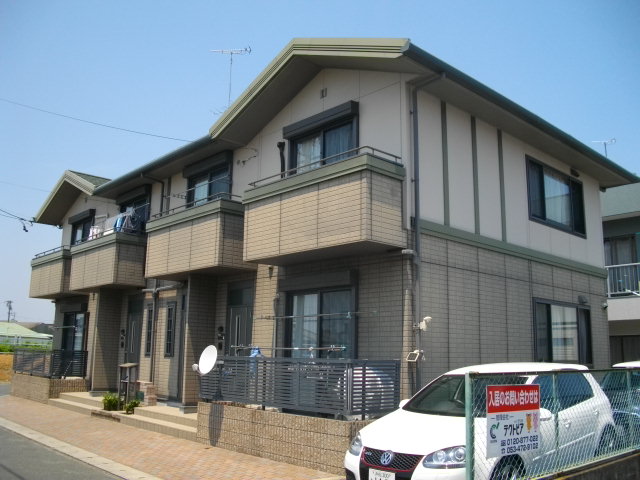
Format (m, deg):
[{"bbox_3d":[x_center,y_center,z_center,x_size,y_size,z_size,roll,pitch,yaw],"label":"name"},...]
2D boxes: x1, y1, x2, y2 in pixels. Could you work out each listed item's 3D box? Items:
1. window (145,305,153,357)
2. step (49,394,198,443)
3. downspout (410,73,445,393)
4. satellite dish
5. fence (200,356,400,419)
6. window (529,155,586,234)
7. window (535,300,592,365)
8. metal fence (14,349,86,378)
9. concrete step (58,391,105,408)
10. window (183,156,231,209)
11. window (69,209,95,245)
[{"bbox_3d":[-4.217,2.246,14.325,0.100,1.330,0.440,11,-15,-42],"label":"window"},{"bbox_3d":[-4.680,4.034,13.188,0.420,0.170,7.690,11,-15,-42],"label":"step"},{"bbox_3d":[1.625,0.330,8.345,0.100,5.800,0.630,11,-15,-42],"label":"downspout"},{"bbox_3d":[-1.957,2.063,9.846,0.300,0.540,0.480,11,-15,-42],"label":"satellite dish"},{"bbox_3d":[-0.515,2.334,9.421,1.040,0.780,3.770,11,-15,-42],"label":"fence"},{"bbox_3d":[5.114,-0.858,12.302,2.660,1.330,0.110,11,-15,-42],"label":"window"},{"bbox_3d":[5.055,1.933,11.752,2.660,1.320,0.110,11,-15,-42],"label":"window"},{"bbox_3d":[-8.407,3.810,17.759,1.040,0.740,3.580,11,-15,-42],"label":"metal fence"},{"bbox_3d":[-5.928,4.290,15.356,0.900,0.150,3.300,11,-15,-42],"label":"concrete step"},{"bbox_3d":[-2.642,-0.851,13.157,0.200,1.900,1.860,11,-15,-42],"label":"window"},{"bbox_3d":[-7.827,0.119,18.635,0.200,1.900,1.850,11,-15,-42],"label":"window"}]

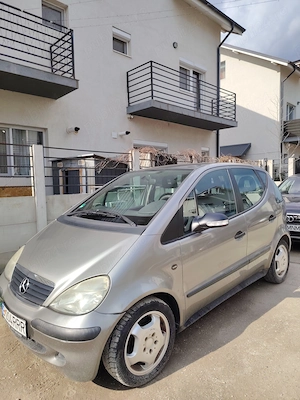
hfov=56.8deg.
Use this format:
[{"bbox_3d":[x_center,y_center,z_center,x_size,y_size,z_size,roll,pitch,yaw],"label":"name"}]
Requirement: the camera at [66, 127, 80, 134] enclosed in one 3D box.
[{"bbox_3d":[-1.857,-1.677,6.642,0.120,0.130,0.460,-6,6,-44],"label":"camera"}]

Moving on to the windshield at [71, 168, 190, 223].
[{"bbox_3d":[-0.219,-0.064,2.856,1.290,0.190,0.960,3,38,46],"label":"windshield"}]

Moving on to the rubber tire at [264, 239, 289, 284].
[{"bbox_3d":[1.651,0.795,3.692,0.572,0.572,0.200,-6,6,-44],"label":"rubber tire"}]

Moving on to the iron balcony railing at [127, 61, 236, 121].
[{"bbox_3d":[1.294,-3.329,9.208,4.447,1.020,1.036,-6,6,-44],"label":"iron balcony railing"}]

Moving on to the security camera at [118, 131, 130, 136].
[{"bbox_3d":[-0.729,-1.867,7.760,0.120,0.130,0.420,-6,6,-44],"label":"security camera"}]

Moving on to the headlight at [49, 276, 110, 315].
[{"bbox_3d":[-0.483,0.627,1.850,0.380,0.255,0.290,2,6,36],"label":"headlight"}]

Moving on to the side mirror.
[{"bbox_3d":[0.500,0.190,2.340,0.160,0.160,0.250,-6,6,-44],"label":"side mirror"}]

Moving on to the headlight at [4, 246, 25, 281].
[{"bbox_3d":[-1.262,0.593,2.655,0.290,0.255,0.380,-4,6,-34],"label":"headlight"}]

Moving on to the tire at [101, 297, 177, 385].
[{"bbox_3d":[-0.075,0.990,2.003,0.572,0.572,0.200,-6,6,-44],"label":"tire"}]

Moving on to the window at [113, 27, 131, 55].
[{"bbox_3d":[-0.814,-4.455,7.883,0.620,0.640,0.120,-6,6,-44],"label":"window"}]

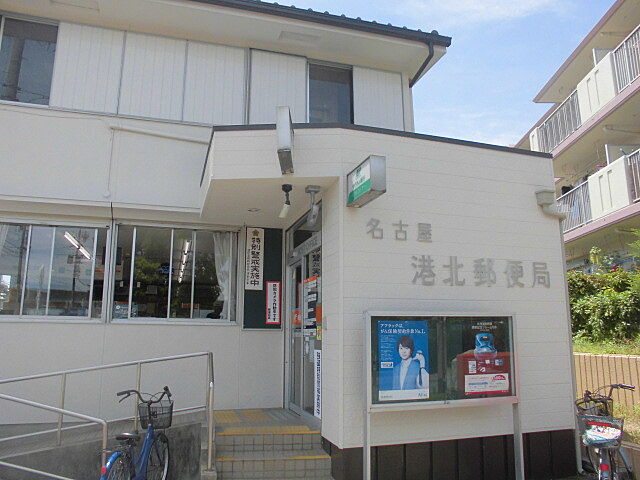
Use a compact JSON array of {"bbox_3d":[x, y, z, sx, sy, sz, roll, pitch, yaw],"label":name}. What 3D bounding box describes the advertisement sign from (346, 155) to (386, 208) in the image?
[{"bbox_3d":[0.436,-0.543,4.592,0.145,0.330,0.560,4,-12,-19],"label":"advertisement sign"}]

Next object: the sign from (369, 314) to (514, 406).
[{"bbox_3d":[1.224,1.174,4.726,1.650,0.875,0.090,4,-12,-19],"label":"sign"}]

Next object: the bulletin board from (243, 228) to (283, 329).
[{"bbox_3d":[-0.804,0.540,6.841,0.530,1.420,0.045,3,-11,-15],"label":"bulletin board"}]

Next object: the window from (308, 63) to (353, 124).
[{"bbox_3d":[0.163,-2.035,6.990,0.670,1.170,0.100,3,-11,-15],"label":"window"}]

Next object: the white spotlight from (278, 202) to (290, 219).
[{"bbox_3d":[-0.372,-0.307,5.090,0.075,0.155,0.075,27,5,31],"label":"white spotlight"}]

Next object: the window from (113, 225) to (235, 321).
[{"bbox_3d":[-1.968,0.468,6.568,1.600,1.270,0.100,3,-11,-15],"label":"window"}]

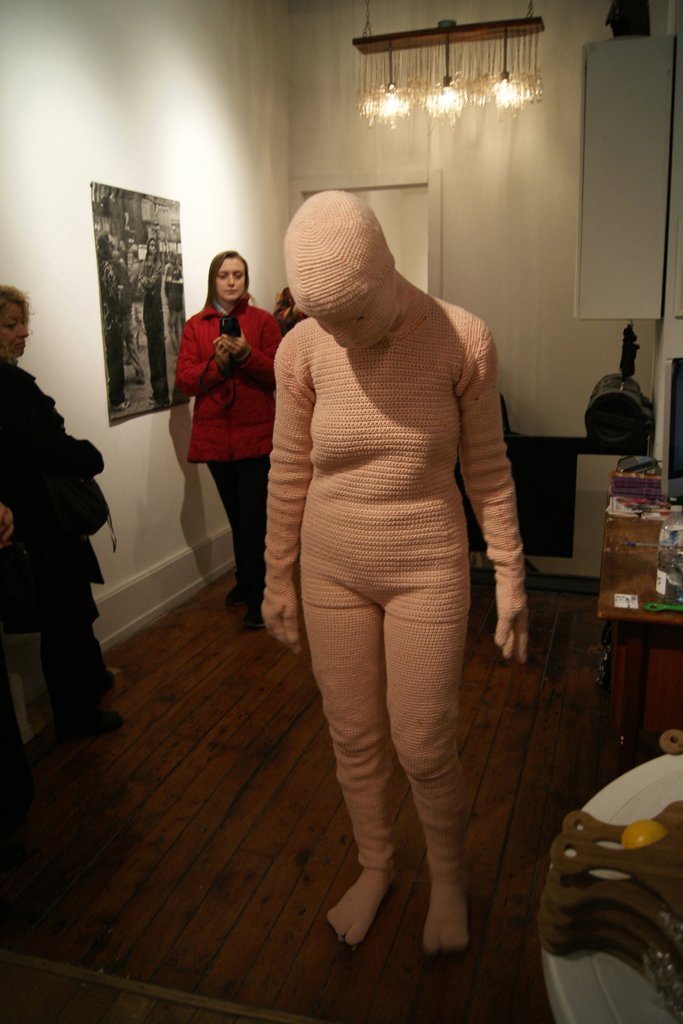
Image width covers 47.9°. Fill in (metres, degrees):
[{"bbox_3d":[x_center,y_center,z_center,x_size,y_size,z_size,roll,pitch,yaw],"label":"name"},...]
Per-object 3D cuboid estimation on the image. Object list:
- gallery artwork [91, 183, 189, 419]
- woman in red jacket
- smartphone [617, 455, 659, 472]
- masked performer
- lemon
[{"bbox_3d":[-0.908,-0.961,3.575,0.010,0.979,0.678,3,14,19],"label":"gallery artwork"},{"bbox_3d":[-0.511,-0.320,3.614,0.490,1.690,0.420,-3,13,-5],"label":"woman in red jacket"},{"bbox_3d":[0.955,-0.154,2.470,0.117,0.018,0.060,-16,31,3],"label":"smartphone"},{"bbox_3d":[0.121,0.162,1.651,0.565,1.610,0.400,1,13,12],"label":"masked performer"},{"bbox_3d":[0.365,0.394,0.925,0.062,0.045,0.048,-7,14,-21],"label":"lemon"}]

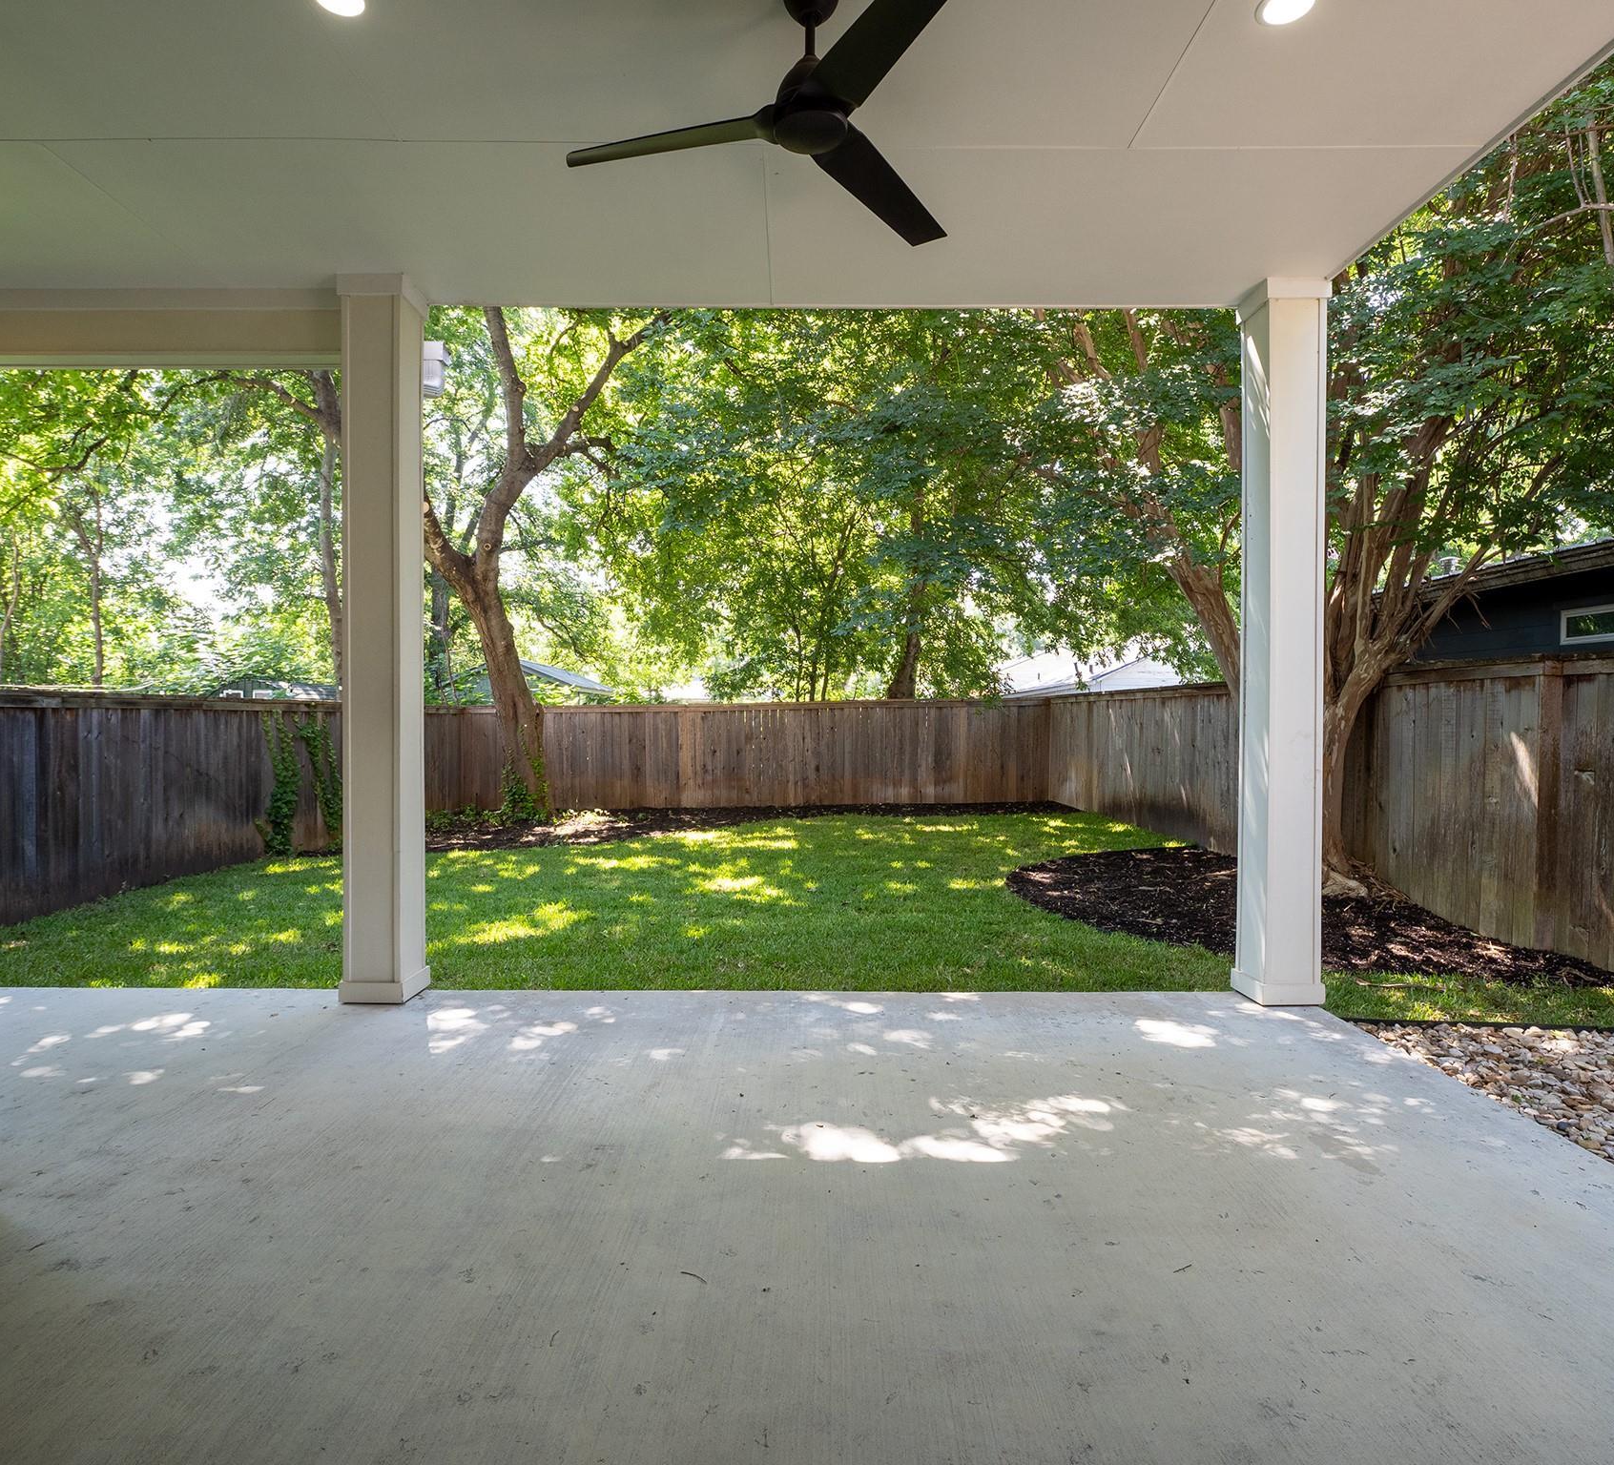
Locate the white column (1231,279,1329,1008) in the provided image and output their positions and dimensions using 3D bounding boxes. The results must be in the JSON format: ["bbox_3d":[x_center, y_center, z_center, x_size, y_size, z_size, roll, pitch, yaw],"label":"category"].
[{"bbox_3d":[2.061,-0.373,3.934,0.272,3.060,0.272,0,1,-1],"label":"white column"}]

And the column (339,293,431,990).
[{"bbox_3d":[-1.833,-0.387,3.927,0.272,3.060,0.272,0,1,-1],"label":"column"}]

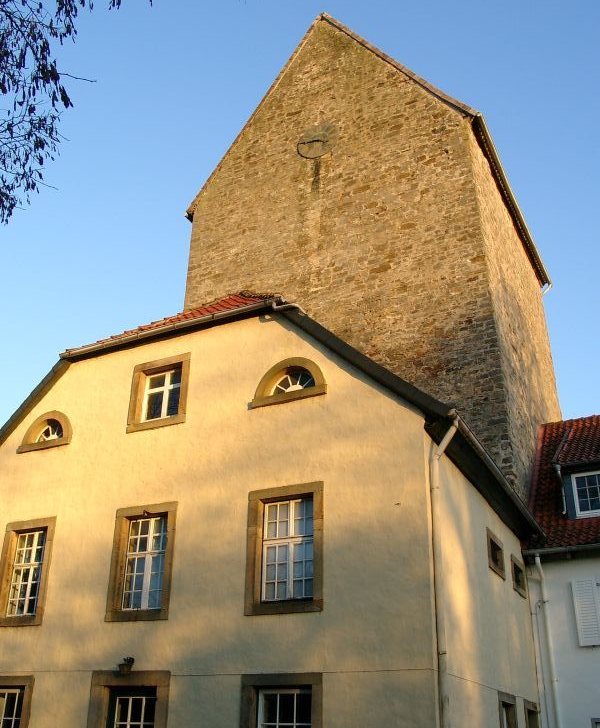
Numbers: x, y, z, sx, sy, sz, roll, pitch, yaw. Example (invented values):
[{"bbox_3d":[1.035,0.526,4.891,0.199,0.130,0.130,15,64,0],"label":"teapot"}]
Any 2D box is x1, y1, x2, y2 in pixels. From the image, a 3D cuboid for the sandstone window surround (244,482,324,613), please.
[{"bbox_3d":[-0.208,3.091,13.091,1.436,2.092,0.250,-12,-29,25],"label":"sandstone window surround"}]

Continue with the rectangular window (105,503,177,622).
[{"bbox_3d":[-2.826,3.632,14.345,1.425,2.086,0.250,-12,-29,25],"label":"rectangular window"}]

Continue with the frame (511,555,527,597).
[{"bbox_3d":[4.785,4.766,17.521,0.220,0.764,1.345,-11,-29,24],"label":"frame"}]

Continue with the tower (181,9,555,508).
[{"bbox_3d":[3.054,0.787,29.134,11.357,27.647,10.910,-12,-29,25],"label":"tower"}]

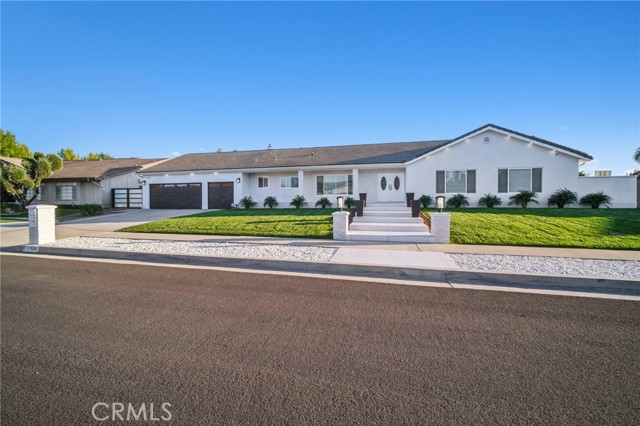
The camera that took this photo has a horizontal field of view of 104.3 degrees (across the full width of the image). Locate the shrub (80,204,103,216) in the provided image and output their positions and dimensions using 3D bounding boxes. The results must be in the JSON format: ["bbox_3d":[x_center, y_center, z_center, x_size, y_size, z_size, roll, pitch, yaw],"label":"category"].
[{"bbox_3d":[-15.700,-0.180,17.100,1.300,0.780,1.150,0,2,14],"label":"shrub"}]

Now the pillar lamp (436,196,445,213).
[{"bbox_3d":[3.640,-0.256,7.500,0.270,0.480,0.270,0,2,14],"label":"pillar lamp"}]

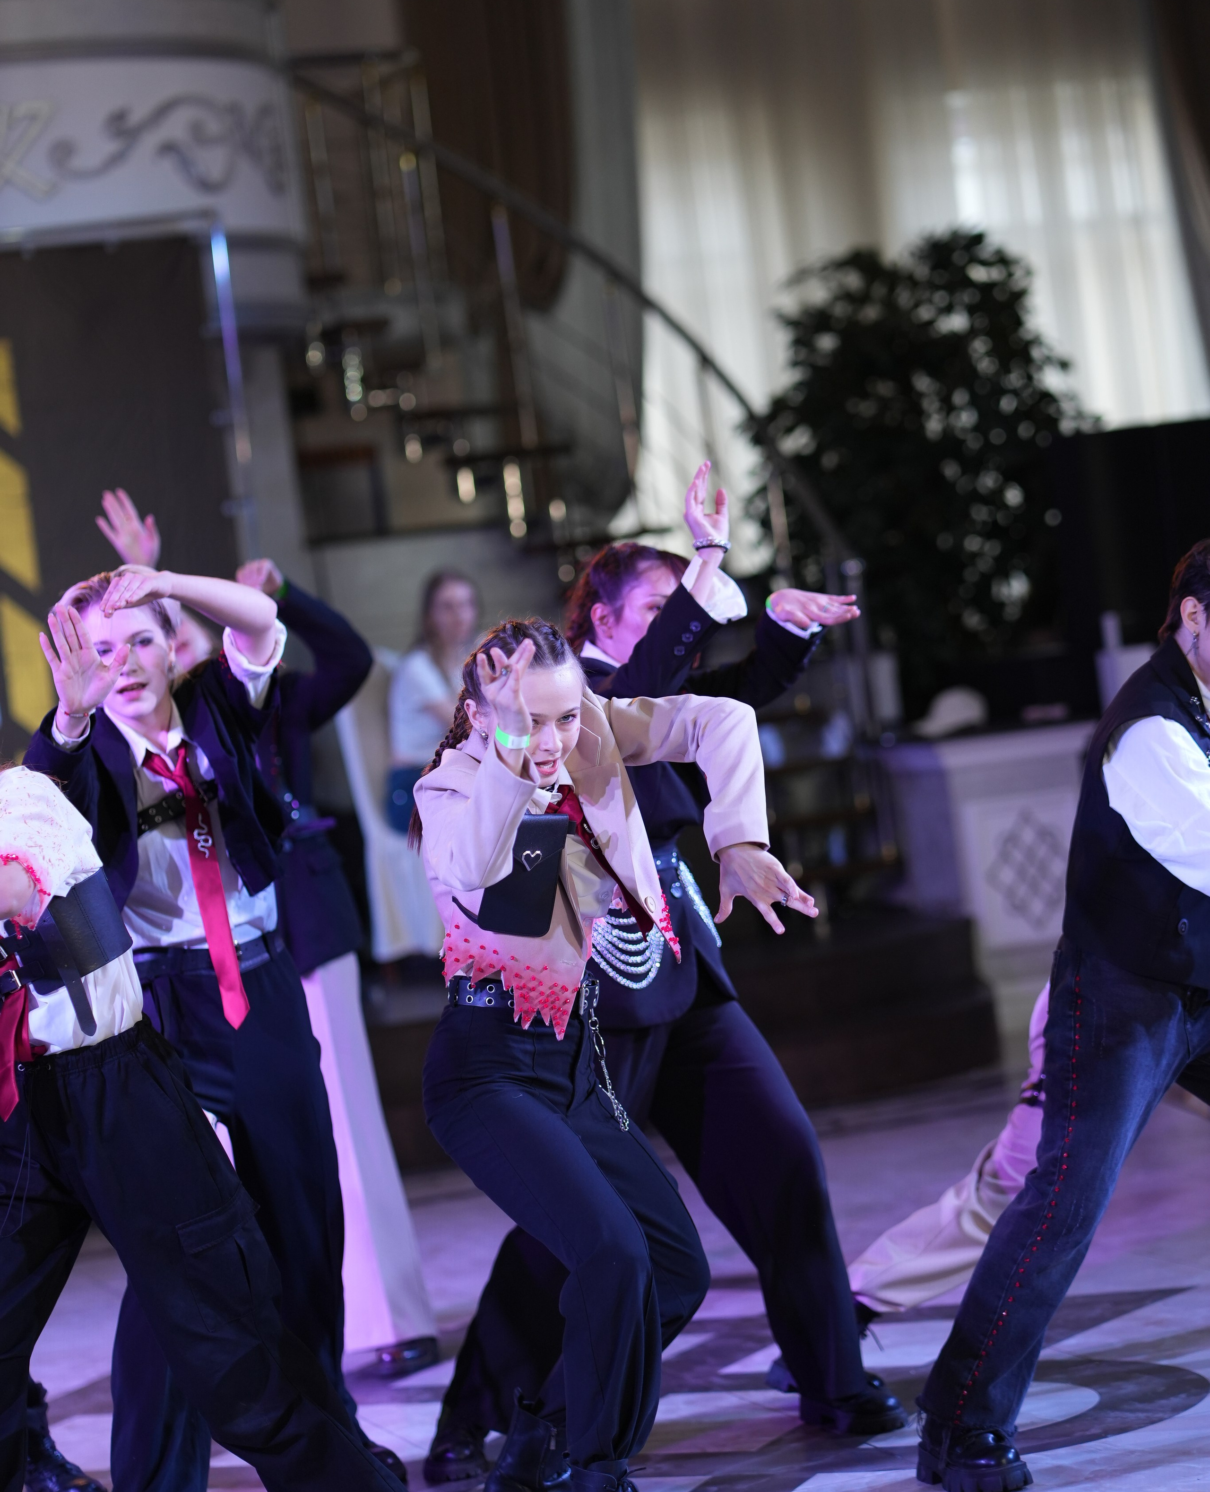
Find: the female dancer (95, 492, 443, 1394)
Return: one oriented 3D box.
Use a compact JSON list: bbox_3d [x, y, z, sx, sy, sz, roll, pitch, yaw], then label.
[{"bbox_3d":[-0.718,0.404,8.520,0.680,1.820,0.560,-7,1,-20],"label":"female dancer"}]

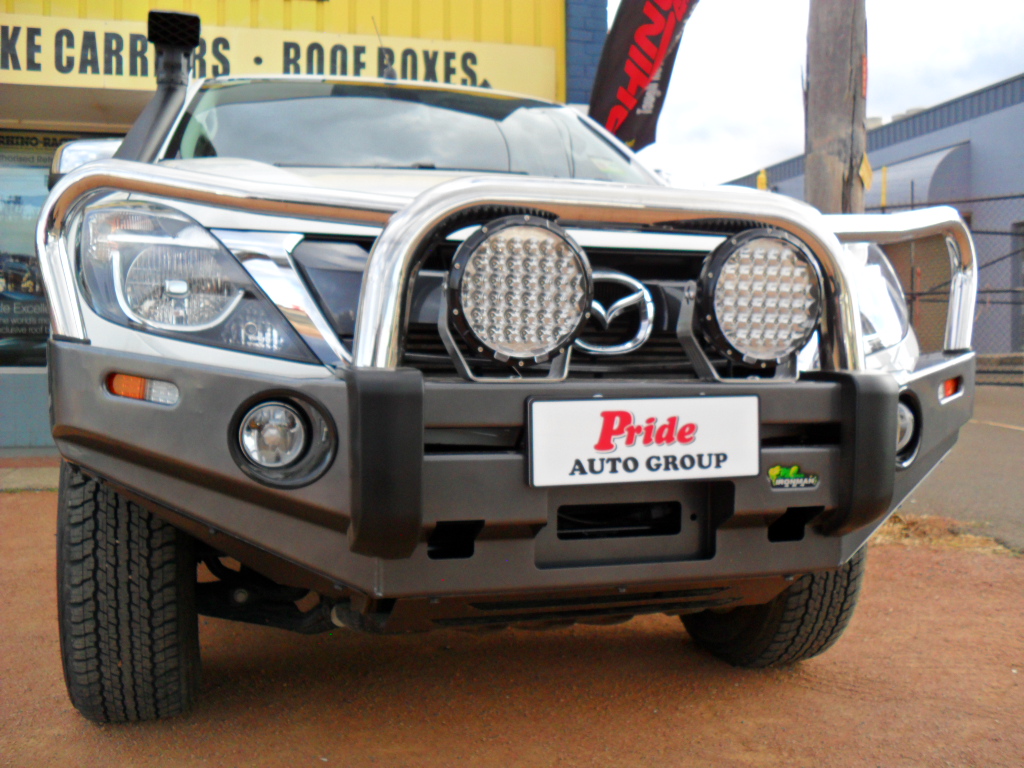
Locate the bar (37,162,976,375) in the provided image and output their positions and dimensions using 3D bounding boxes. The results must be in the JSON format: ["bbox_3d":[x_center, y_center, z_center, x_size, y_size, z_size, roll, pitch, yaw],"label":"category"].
[{"bbox_3d":[0.148,-0.191,1.756,1.792,0.335,0.365,0,2,-17],"label":"bar"}]

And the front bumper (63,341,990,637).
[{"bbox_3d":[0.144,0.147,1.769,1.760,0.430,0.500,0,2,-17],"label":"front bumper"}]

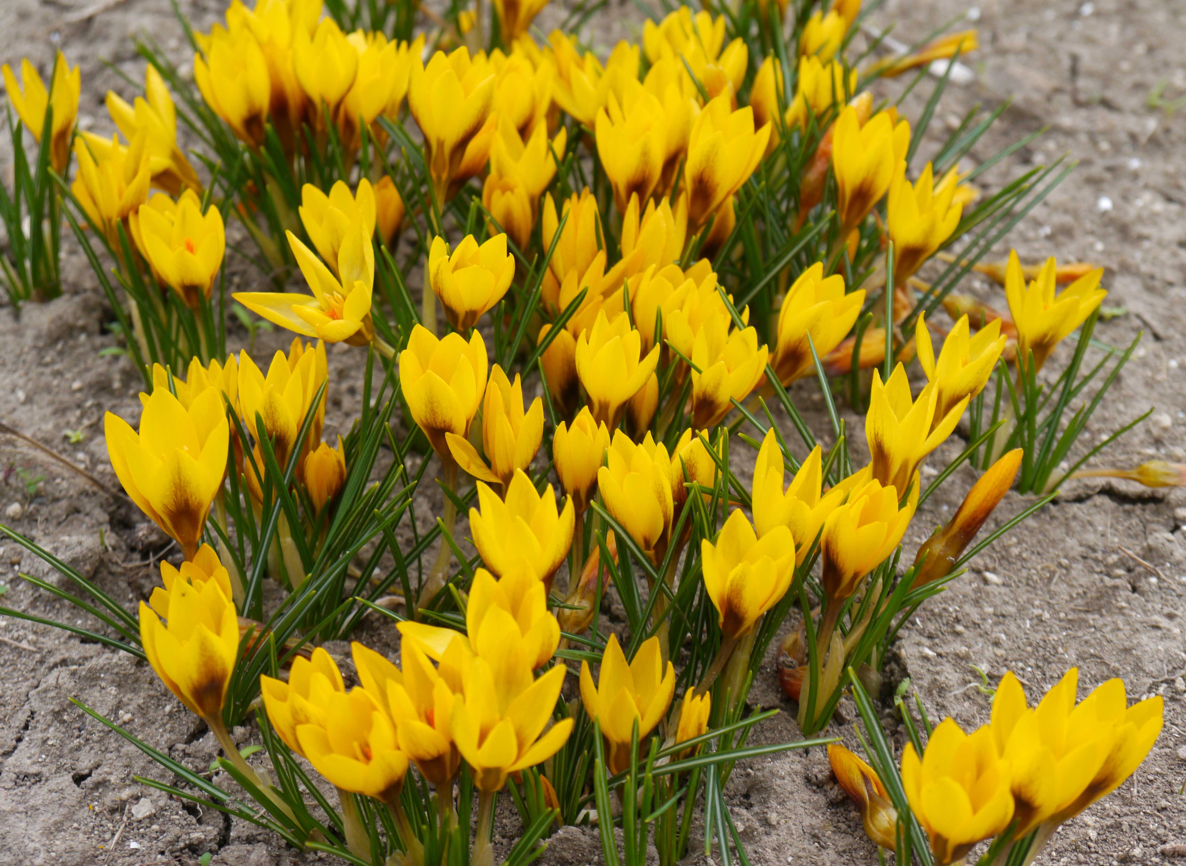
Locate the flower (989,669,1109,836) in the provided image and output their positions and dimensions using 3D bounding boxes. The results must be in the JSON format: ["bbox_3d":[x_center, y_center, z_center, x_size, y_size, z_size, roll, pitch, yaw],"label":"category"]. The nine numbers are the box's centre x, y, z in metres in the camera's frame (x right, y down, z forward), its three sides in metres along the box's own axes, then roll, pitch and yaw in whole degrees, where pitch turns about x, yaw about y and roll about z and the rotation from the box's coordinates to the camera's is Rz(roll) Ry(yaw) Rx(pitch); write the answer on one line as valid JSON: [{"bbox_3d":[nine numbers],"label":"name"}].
[{"bbox_3d":[0.116,0.084,0.628,0.029,0.044,0.029,8,32,-5],"label":"flower"}]

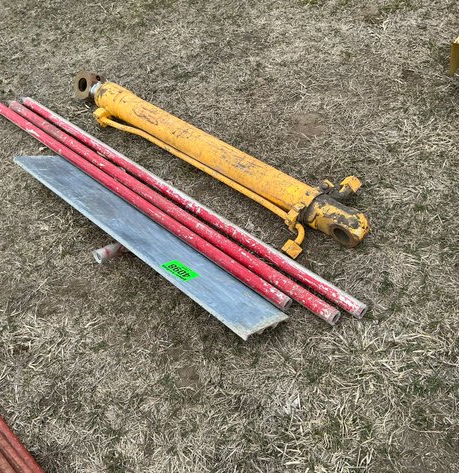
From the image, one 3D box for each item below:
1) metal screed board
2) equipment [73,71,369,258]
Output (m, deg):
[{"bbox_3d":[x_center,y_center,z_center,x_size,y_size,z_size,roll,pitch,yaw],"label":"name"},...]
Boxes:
[{"bbox_3d":[-0.435,-0.031,2.260,1.586,0.032,0.250,33,30,31],"label":"metal screed board"},{"bbox_3d":[-0.209,-0.522,2.724,2.183,0.210,0.540,33,51,31],"label":"equipment"}]

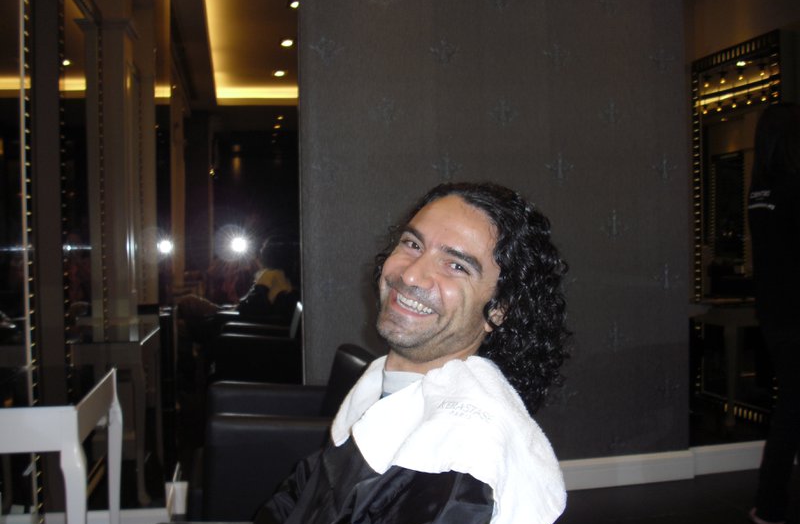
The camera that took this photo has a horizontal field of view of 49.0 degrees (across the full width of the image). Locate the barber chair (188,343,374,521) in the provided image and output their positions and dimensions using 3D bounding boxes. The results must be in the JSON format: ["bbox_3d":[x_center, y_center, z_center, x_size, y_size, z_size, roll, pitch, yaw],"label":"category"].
[{"bbox_3d":[-0.270,0.685,2.450,0.590,0.870,0.660,-1,1,-13],"label":"barber chair"}]

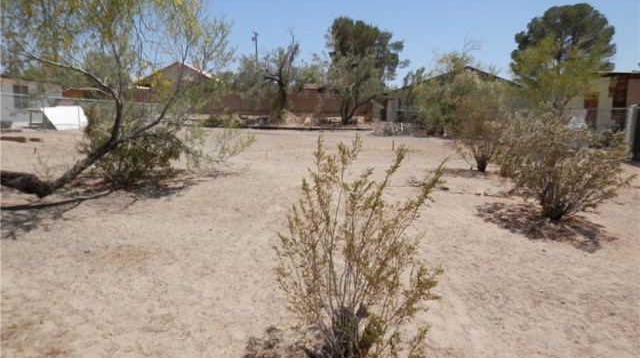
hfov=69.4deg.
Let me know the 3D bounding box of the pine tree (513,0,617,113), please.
[{"bbox_3d":[17.083,-8.385,32.426,6.448,7.506,6.125,4,10,27],"label":"pine tree"}]

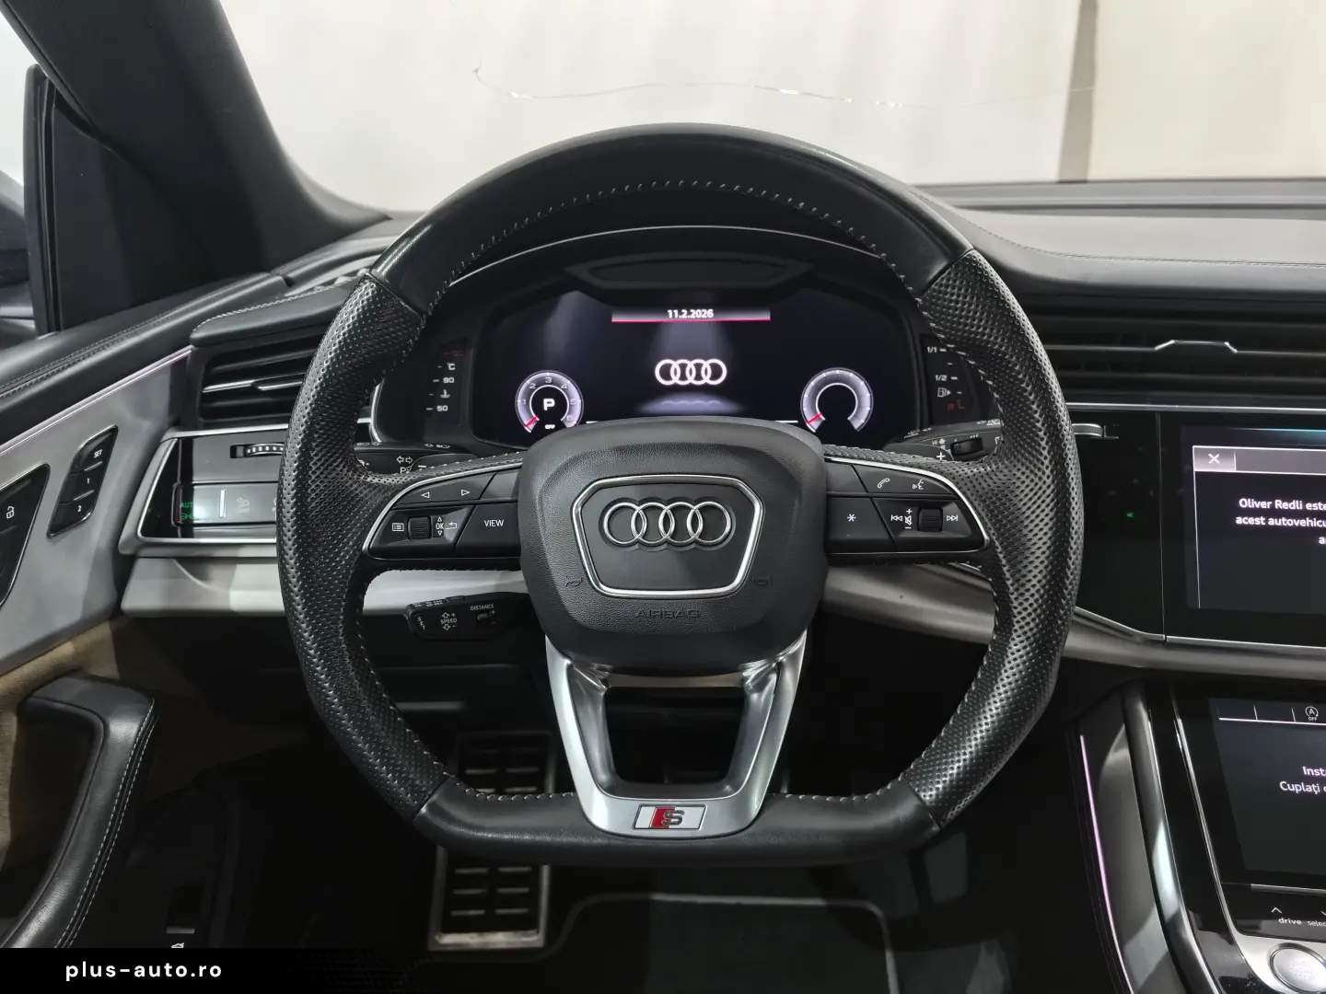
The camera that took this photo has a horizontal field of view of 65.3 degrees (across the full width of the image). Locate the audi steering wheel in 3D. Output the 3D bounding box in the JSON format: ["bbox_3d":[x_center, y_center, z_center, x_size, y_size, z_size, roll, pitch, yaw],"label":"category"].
[{"bbox_3d":[0.008,0.000,0.492,0.375,0.348,0.105,1,-2,3],"label":"audi steering wheel"}]

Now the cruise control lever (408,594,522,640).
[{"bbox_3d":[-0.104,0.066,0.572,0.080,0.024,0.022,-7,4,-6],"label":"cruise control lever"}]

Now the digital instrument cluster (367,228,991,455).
[{"bbox_3d":[0.012,-0.104,0.700,0.405,0.145,0.100,1,12,3],"label":"digital instrument cluster"}]

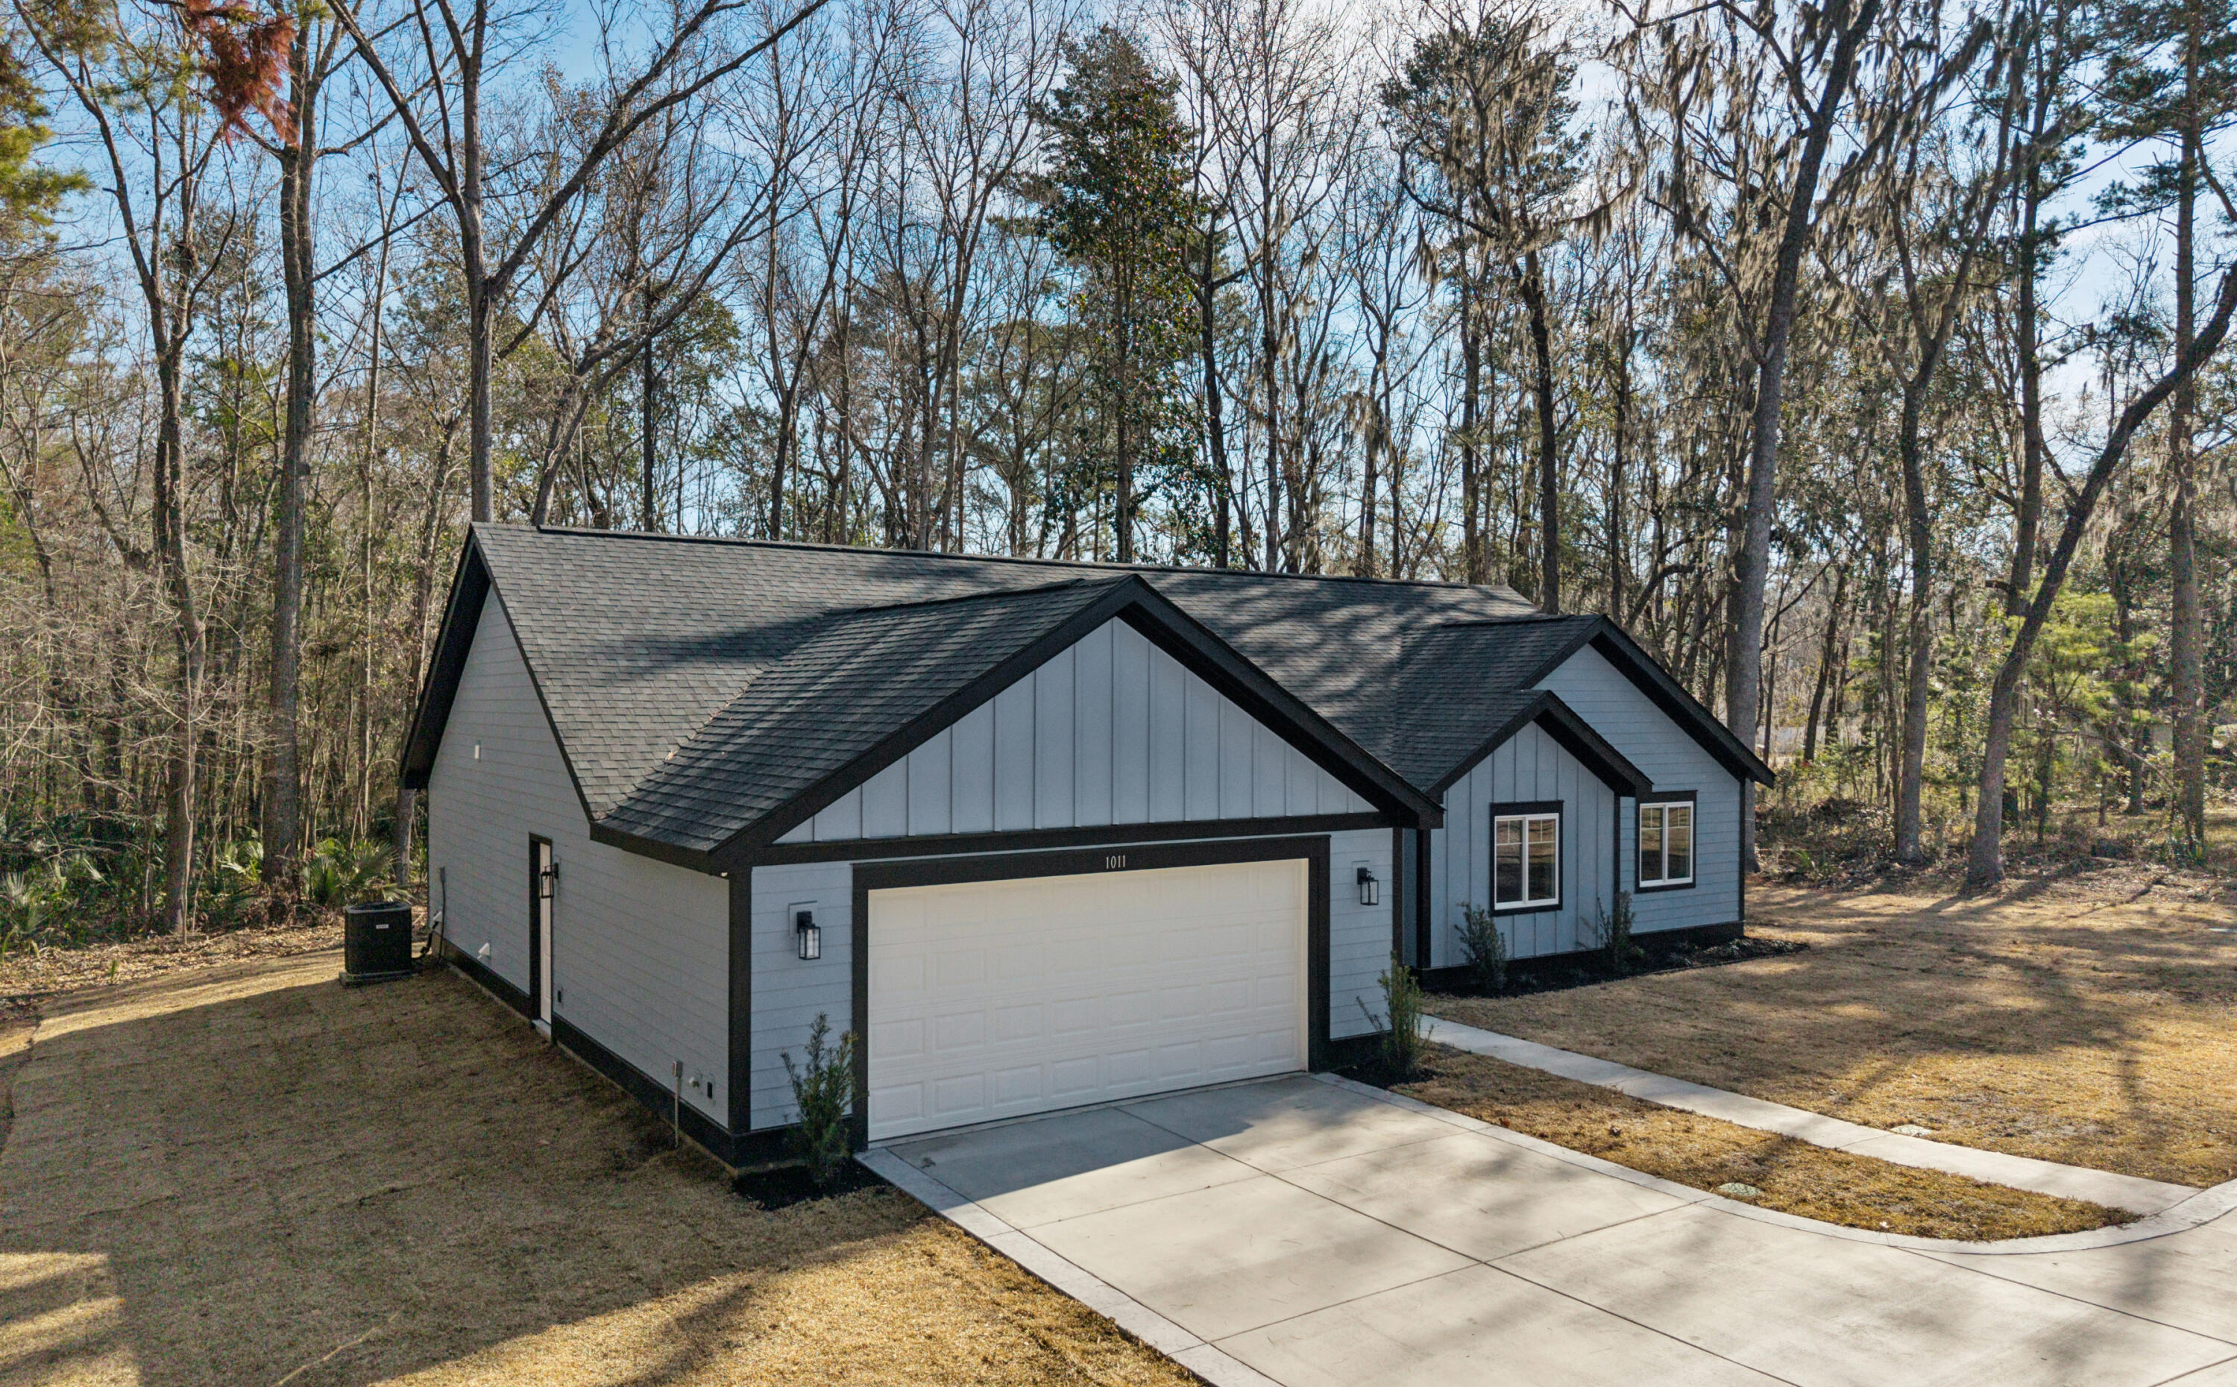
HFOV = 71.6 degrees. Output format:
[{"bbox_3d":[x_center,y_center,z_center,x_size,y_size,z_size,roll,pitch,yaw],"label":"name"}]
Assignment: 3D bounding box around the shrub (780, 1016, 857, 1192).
[{"bbox_3d":[-2.336,3.139,12.088,0.580,1.310,0.580,0,0,0],"label":"shrub"}]

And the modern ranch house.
[{"bbox_3d":[0.584,0.913,22.484,18.044,5.918,14.099,0,-1,-33],"label":"modern ranch house"}]

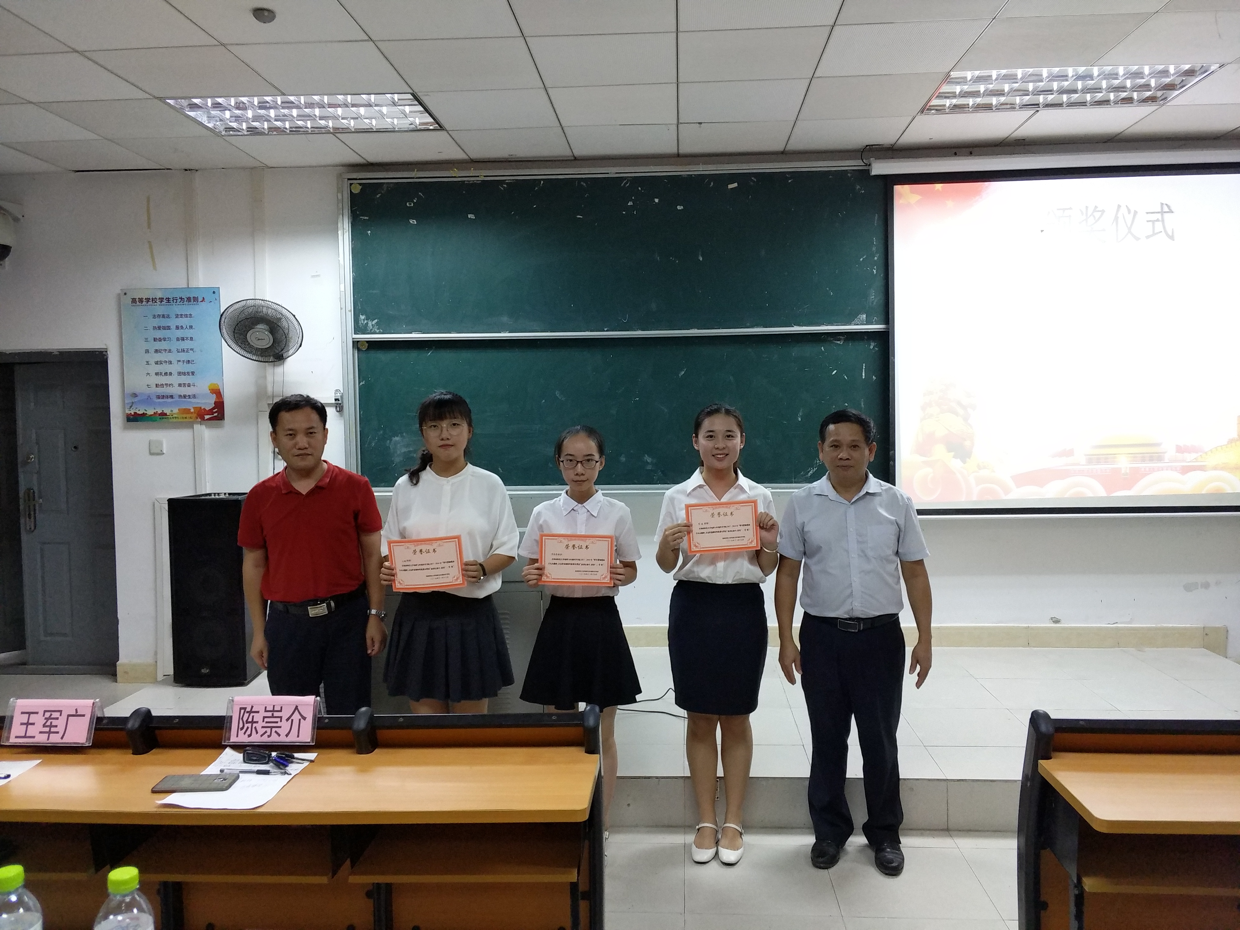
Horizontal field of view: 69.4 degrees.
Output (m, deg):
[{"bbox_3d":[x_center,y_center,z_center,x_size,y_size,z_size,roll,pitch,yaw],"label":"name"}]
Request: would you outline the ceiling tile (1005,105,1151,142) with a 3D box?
[{"bbox_3d":[2.478,-1.841,4.870,0.610,0.020,0.582,0,3,3],"label":"ceiling tile"}]

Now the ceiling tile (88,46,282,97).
[{"bbox_3d":[-1.858,-1.687,3.863,0.600,0.018,0.580,0,4,3],"label":"ceiling tile"}]

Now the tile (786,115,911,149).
[{"bbox_3d":[1.219,-1.781,4.807,0.600,0.020,0.590,0,3,3],"label":"tile"}]

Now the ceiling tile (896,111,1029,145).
[{"bbox_3d":[1.833,-1.816,4.843,0.605,0.020,0.590,0,4,4],"label":"ceiling tile"}]

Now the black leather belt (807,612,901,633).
[{"bbox_3d":[0.833,0.557,3.200,0.335,0.055,0.250,0,4,6],"label":"black leather belt"}]

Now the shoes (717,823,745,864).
[{"bbox_3d":[0.412,1.387,3.327,0.088,0.072,0.235,0,3,9],"label":"shoes"}]

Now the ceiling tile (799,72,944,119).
[{"bbox_3d":[1.170,-1.747,4.240,0.600,0.018,0.580,0,4,3],"label":"ceiling tile"}]

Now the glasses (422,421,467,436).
[{"bbox_3d":[-0.622,-0.135,3.260,0.147,0.050,0.137,-4,3,0],"label":"glasses"}]

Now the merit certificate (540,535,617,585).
[{"bbox_3d":[-0.148,0.327,3.065,0.256,0.181,0.005,1,4,5],"label":"merit certificate"}]

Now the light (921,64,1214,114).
[{"bbox_3d":[2.068,-1.777,4.185,1.190,0.080,0.570,0,4,3],"label":"light"}]

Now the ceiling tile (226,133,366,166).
[{"bbox_3d":[-1.783,-1.757,4.985,0.600,0.020,0.590,0,3,3],"label":"ceiling tile"}]

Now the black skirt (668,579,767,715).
[{"bbox_3d":[0.354,0.645,3.260,0.360,0.490,0.250,0,3,3],"label":"black skirt"}]

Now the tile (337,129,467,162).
[{"bbox_3d":[-1.177,-1.762,4.949,0.600,0.020,0.590,0,3,3],"label":"tile"}]

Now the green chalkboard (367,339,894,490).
[{"bbox_3d":[0.133,-0.323,5.278,3.426,0.913,0.040,0,4,4],"label":"green chalkboard"}]

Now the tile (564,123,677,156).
[{"bbox_3d":[0.023,-1.772,4.894,0.600,0.020,0.590,0,3,3],"label":"tile"}]

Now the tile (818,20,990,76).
[{"bbox_3d":[1.175,-1.766,3.795,0.610,0.020,0.565,0,3,3],"label":"tile"}]

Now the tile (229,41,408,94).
[{"bbox_3d":[-1.292,-1.748,3.946,0.610,0.020,0.565,0,3,3],"label":"tile"}]

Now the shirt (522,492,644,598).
[{"bbox_3d":[-0.147,0.287,3.280,0.440,0.400,0.260,-1,4,0],"label":"shirt"}]

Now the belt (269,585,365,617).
[{"bbox_3d":[-1.117,0.486,3.299,0.355,0.075,0.260,-1,4,-8],"label":"belt"}]

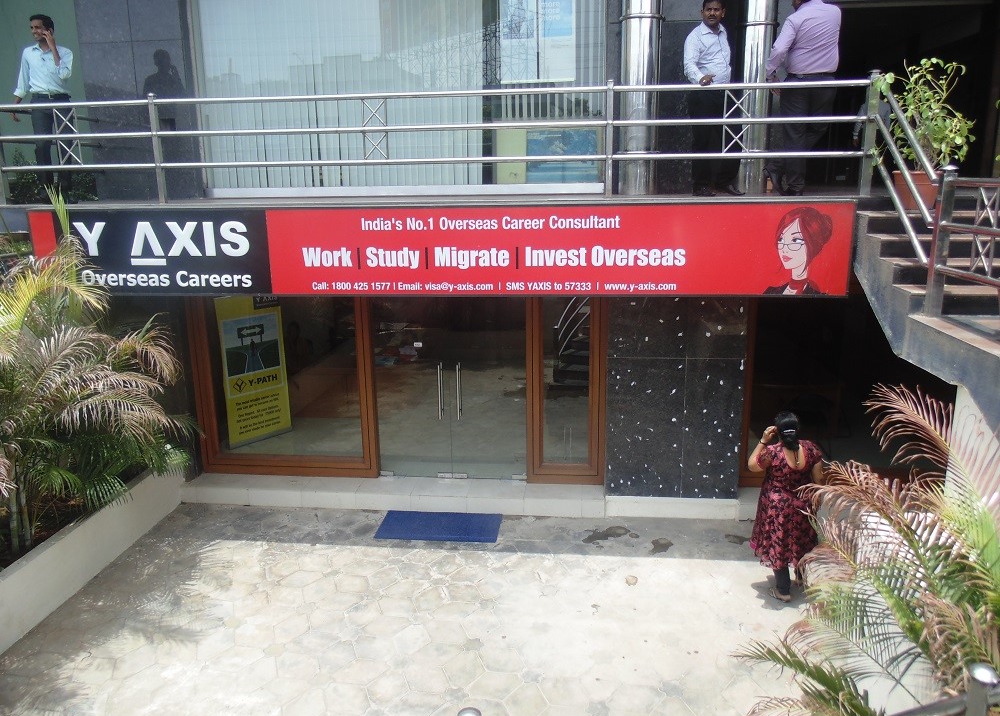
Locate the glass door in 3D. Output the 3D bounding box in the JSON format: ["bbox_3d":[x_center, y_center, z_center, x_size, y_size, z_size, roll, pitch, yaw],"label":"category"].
[{"bbox_3d":[-0.546,0.317,7.895,1.690,2.150,0.070,1,12,6],"label":"glass door"}]

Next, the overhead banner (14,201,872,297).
[{"bbox_3d":[-0.720,-0.956,6.464,7.391,0.806,0.150,1,12,6],"label":"overhead banner"}]

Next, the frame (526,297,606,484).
[{"bbox_3d":[0.710,0.305,7.716,0.840,2.220,0.100,1,12,6],"label":"frame"}]

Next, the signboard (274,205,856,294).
[{"bbox_3d":[0.428,-0.940,6.333,5.080,0.806,0.120,1,12,6],"label":"signboard"}]

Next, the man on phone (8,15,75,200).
[{"bbox_3d":[-4.353,-2.377,6.905,0.570,1.670,0.360,-4,12,-16],"label":"man on phone"}]

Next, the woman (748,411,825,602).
[{"bbox_3d":[2.295,1.196,5.873,0.570,1.540,0.420,2,12,11],"label":"woman"}]

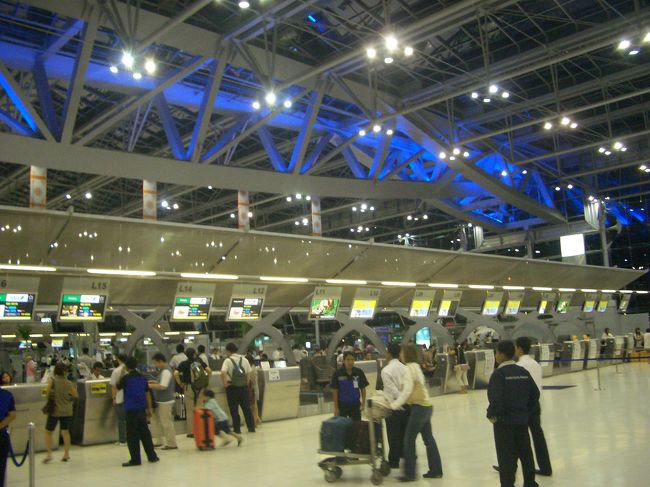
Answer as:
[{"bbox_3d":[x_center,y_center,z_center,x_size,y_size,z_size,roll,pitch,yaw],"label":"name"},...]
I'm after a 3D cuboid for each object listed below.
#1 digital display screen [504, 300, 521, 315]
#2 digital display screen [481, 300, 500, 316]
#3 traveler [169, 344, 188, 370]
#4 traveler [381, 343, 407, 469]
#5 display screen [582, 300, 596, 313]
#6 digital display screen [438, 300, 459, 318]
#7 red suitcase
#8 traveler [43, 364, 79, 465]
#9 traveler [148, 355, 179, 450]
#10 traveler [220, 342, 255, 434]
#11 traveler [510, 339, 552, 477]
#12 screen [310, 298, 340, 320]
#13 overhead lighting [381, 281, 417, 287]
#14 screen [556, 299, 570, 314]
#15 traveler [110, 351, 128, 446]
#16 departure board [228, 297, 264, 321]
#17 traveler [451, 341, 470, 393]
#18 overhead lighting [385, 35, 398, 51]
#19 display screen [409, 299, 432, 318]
[{"bbox_3d":[7.006,2.398,24.523,0.980,0.560,0.100,5,8,-43],"label":"digital display screen"},{"bbox_3d":[5.968,2.308,23.513,0.980,0.560,0.100,5,8,-43],"label":"digital display screen"},{"bbox_3d":[-3.220,3.054,14.538,0.500,1.720,0.380,2,-9,-28],"label":"traveler"},{"bbox_3d":[0.950,2.215,8.982,0.500,1.720,0.520,-8,-10,32],"label":"traveler"},{"bbox_3d":[12.114,2.922,30.058,0.970,0.570,0.120,5,11,-43],"label":"display screen"},{"bbox_3d":[4.190,2.209,22.220,0.970,0.570,0.120,5,11,-43],"label":"digital display screen"},{"bbox_3d":[-2.087,3.195,11.285,0.300,0.690,0.480,1,-10,-22],"label":"red suitcase"},{"bbox_3d":[-4.302,2.728,10.605,0.500,1.600,0.380,5,-12,-43],"label":"traveler"},{"bbox_3d":[-2.773,2.722,11.353,0.480,1.680,0.500,-2,-8,-2],"label":"traveler"},{"bbox_3d":[-1.698,2.814,12.748,0.550,1.740,0.450,2,-9,-28],"label":"traveler"},{"bbox_3d":[2.494,2.039,8.296,0.520,1.730,0.580,5,-11,-41],"label":"traveler"},{"bbox_3d":[0.000,1.699,16.965,0.950,0.570,0.130,5,12,-43],"label":"screen"},{"bbox_3d":[2.099,1.146,18.638,1.520,0.100,0.140,5,-12,-43],"label":"overhead lighting"},{"bbox_3d":[9.515,2.533,26.212,0.950,0.570,0.130,5,12,-43],"label":"screen"},{"bbox_3d":[-3.658,2.806,11.781,0.480,1.620,0.350,5,-11,-41],"label":"traveler"},{"bbox_3d":[-1.943,1.634,16.359,0.970,0.570,0.120,5,11,-43],"label":"departure board"},{"bbox_3d":[4.307,3.853,20.579,0.480,1.600,0.380,5,-12,-43],"label":"traveler"},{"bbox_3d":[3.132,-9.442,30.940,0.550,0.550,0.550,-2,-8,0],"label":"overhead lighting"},{"bbox_3d":[3.131,2.107,21.201,0.970,0.580,0.120,5,11,-43],"label":"display screen"}]

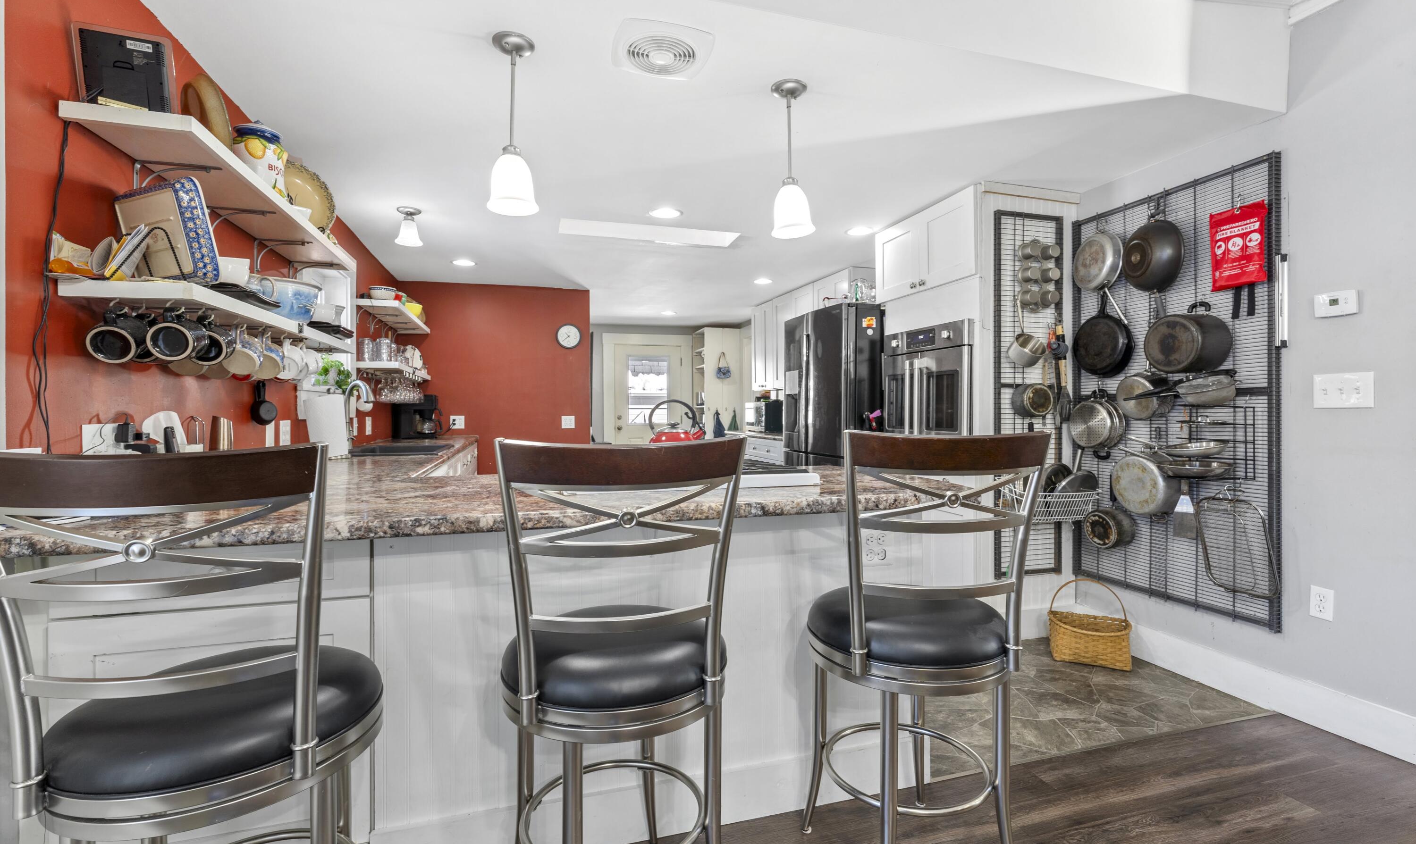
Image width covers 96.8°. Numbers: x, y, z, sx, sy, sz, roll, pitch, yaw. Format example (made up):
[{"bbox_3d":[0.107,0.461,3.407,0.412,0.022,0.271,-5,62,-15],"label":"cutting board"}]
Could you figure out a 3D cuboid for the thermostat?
[{"bbox_3d":[2.191,-0.414,2.191,0.033,0.078,0.114,0,1,-16],"label":"thermostat"}]

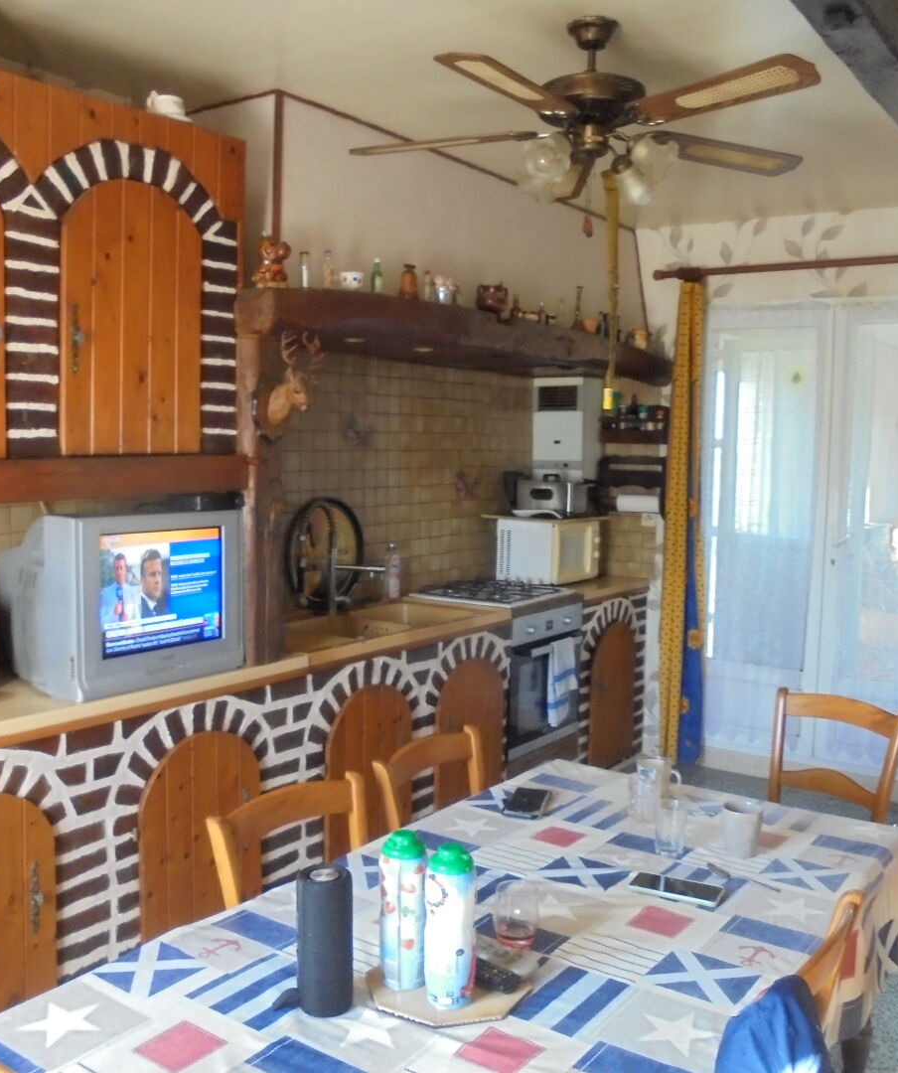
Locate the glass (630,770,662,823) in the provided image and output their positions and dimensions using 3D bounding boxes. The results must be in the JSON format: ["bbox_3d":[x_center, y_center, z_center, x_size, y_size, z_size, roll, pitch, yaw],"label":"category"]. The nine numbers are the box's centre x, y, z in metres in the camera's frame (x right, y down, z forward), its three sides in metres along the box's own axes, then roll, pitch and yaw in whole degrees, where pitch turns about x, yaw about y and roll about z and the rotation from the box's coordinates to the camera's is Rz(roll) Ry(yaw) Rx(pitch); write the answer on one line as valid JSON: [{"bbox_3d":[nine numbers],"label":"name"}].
[{"bbox_3d":[0.436,0.576,2.386,0.067,0.103,0.067,1,5,0],"label":"glass"}]

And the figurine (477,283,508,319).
[{"bbox_3d":[0.161,-0.866,3.964,0.110,0.130,0.118,5,6,35],"label":"figurine"}]

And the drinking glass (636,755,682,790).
[{"bbox_3d":[0.455,0.527,2.320,0.098,0.096,0.077,1,5,0],"label":"drinking glass"}]

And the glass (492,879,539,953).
[{"bbox_3d":[0.109,0.626,1.769,0.076,0.097,0.076,1,5,0],"label":"glass"}]

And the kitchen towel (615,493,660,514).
[{"bbox_3d":[0.928,-0.164,5.307,0.235,0.105,0.105,5,6,35],"label":"kitchen towel"}]

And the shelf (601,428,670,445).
[{"bbox_3d":[0.910,-0.488,5.240,0.370,0.080,0.100,5,6,35],"label":"shelf"}]

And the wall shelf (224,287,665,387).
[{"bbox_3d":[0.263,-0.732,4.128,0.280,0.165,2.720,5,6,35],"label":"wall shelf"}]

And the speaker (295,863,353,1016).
[{"bbox_3d":[-0.166,0.542,1.442,0.078,0.188,0.078,1,5,0],"label":"speaker"}]

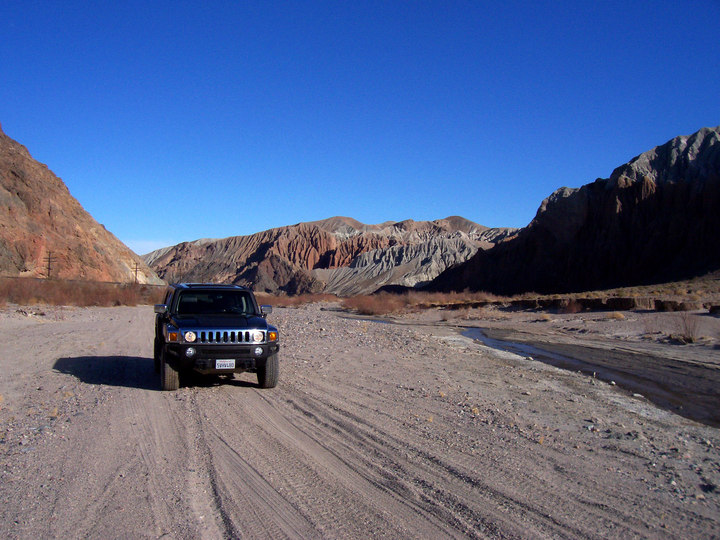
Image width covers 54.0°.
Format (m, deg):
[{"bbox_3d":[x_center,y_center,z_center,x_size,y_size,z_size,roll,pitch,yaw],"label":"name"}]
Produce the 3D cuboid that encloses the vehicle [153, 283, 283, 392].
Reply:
[{"bbox_3d":[-2.880,1.165,13.630,1.980,1.880,4.720,1,-2,-18],"label":"vehicle"}]

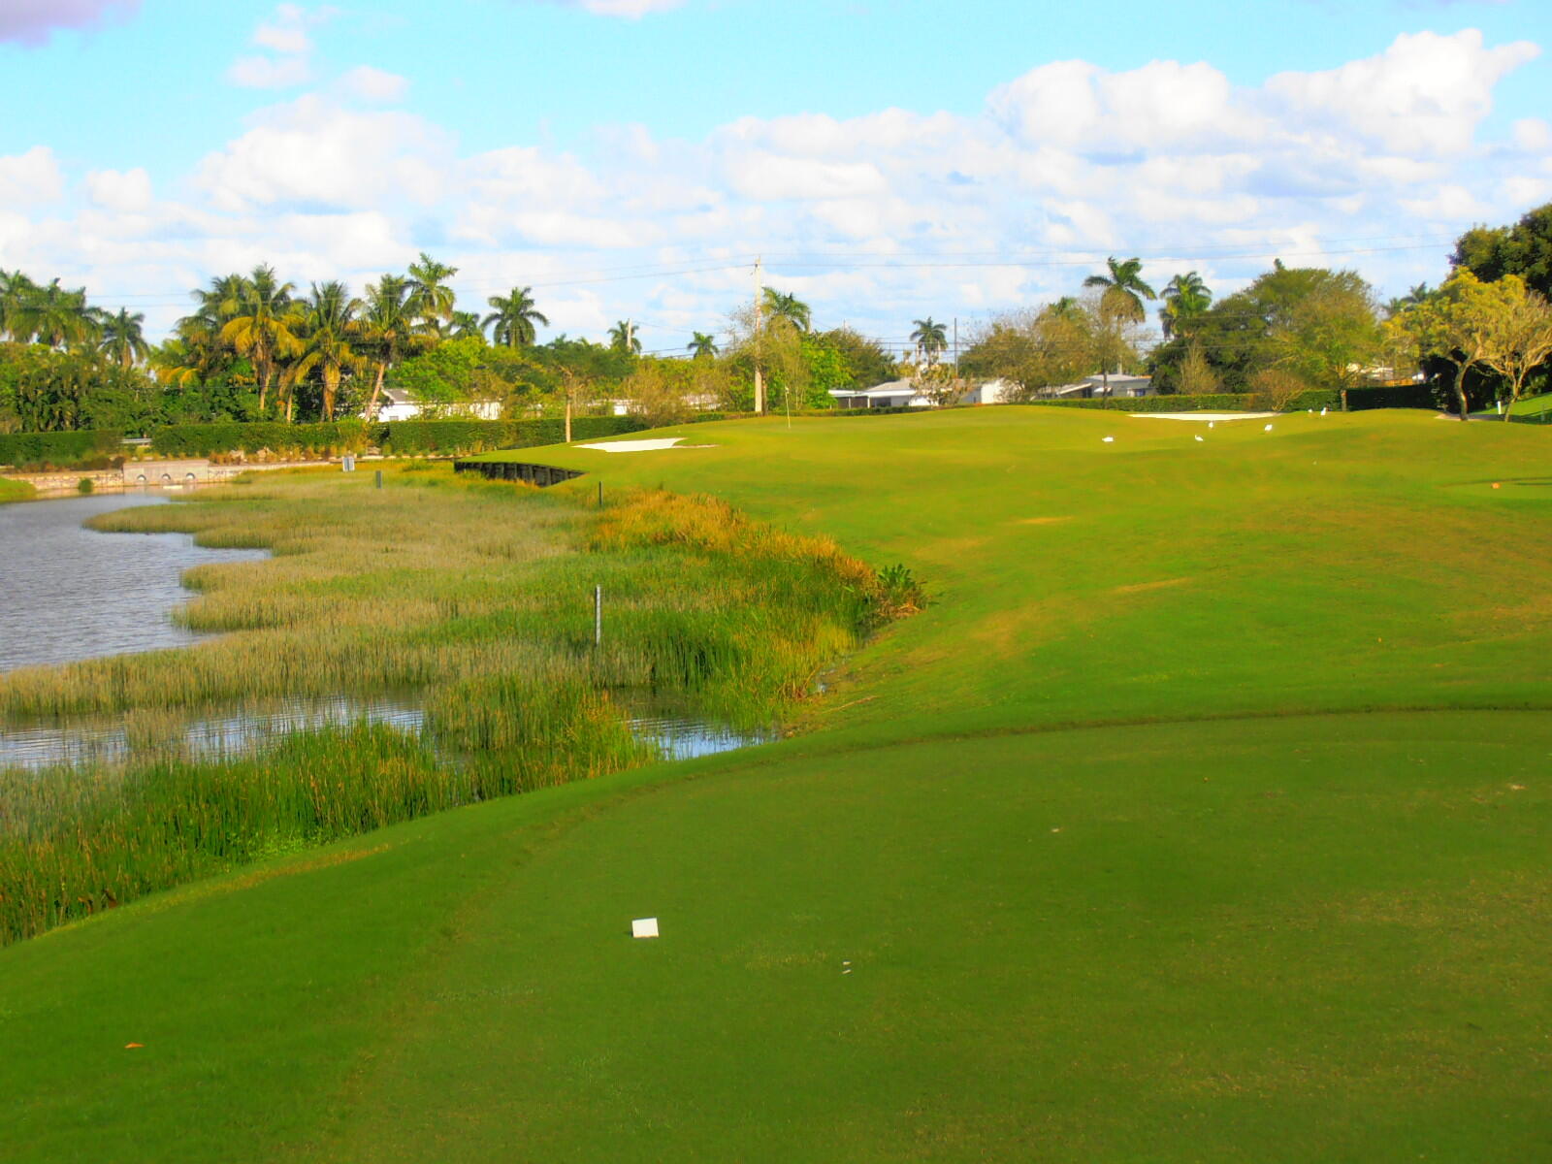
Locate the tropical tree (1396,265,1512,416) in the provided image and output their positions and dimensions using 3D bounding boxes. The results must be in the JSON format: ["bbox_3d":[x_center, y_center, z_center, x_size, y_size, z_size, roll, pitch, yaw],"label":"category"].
[{"bbox_3d":[35.059,-12.352,205.176,6.050,7.870,5.750,0,3,0],"label":"tropical tree"}]

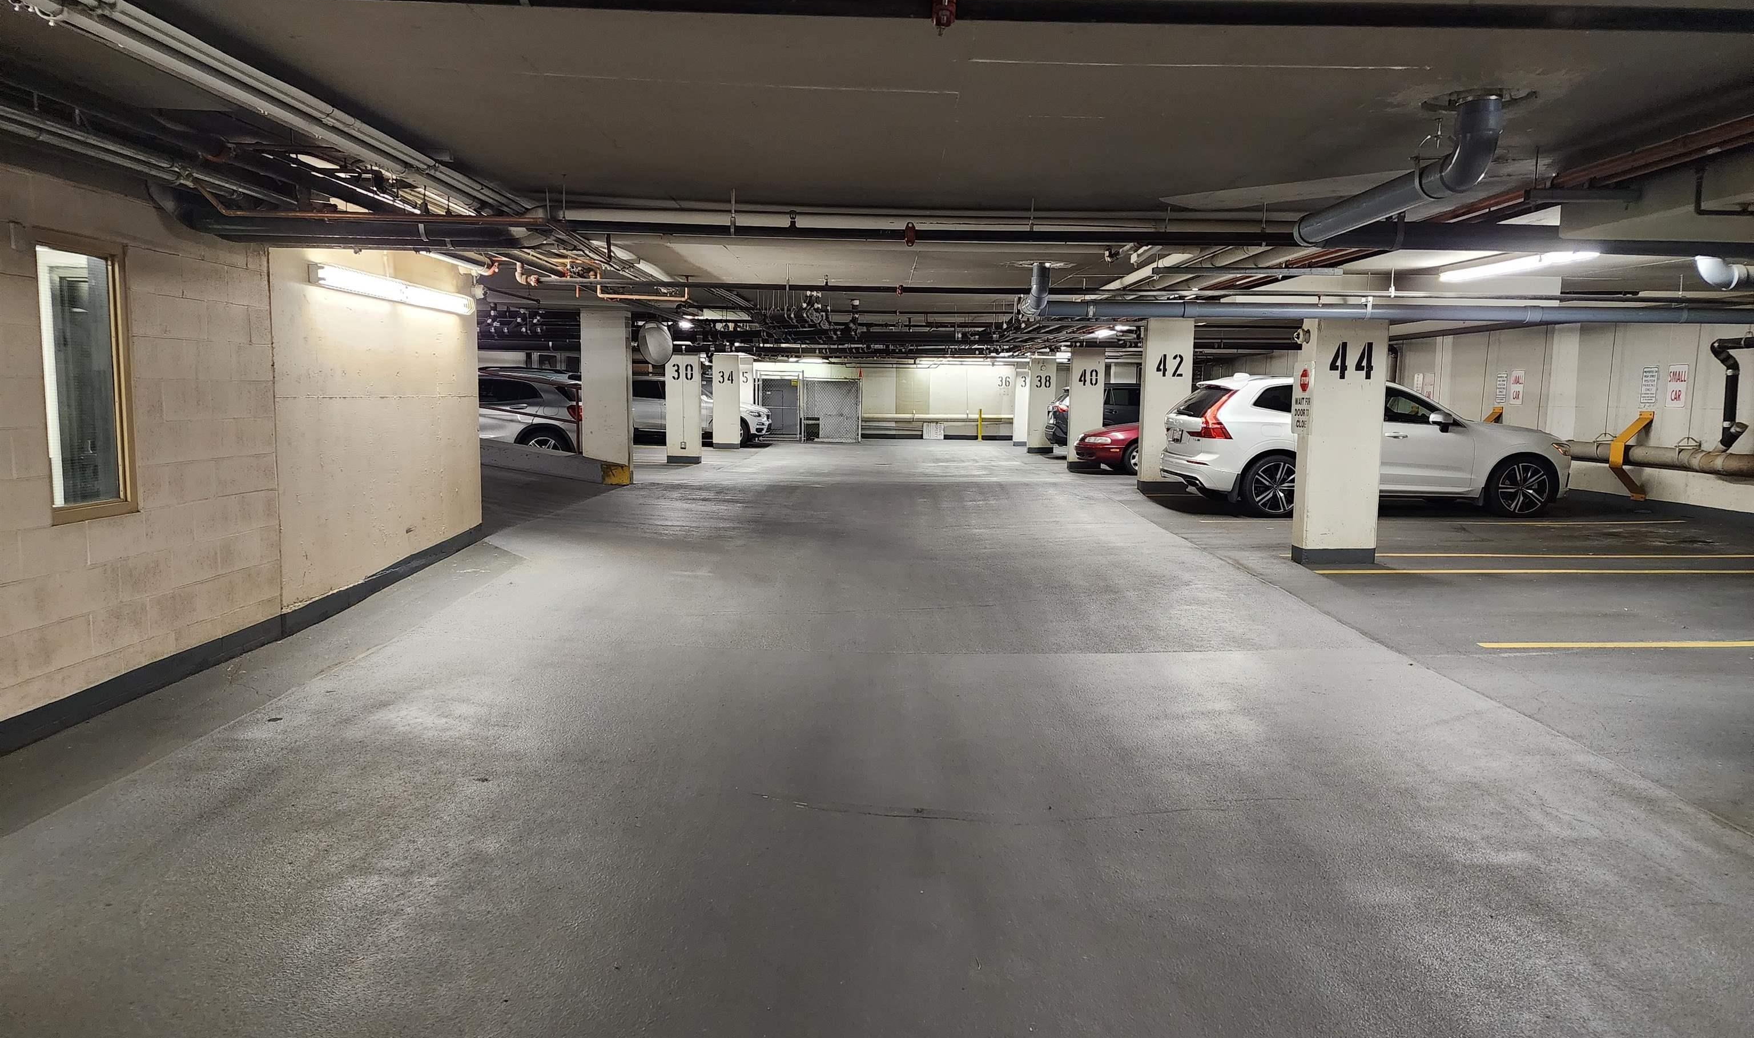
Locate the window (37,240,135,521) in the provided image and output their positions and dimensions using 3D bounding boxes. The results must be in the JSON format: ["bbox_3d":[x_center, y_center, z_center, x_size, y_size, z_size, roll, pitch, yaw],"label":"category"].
[{"bbox_3d":[-3.463,-0.601,5.073,0.120,1.220,0.600,1,6,0],"label":"window"}]

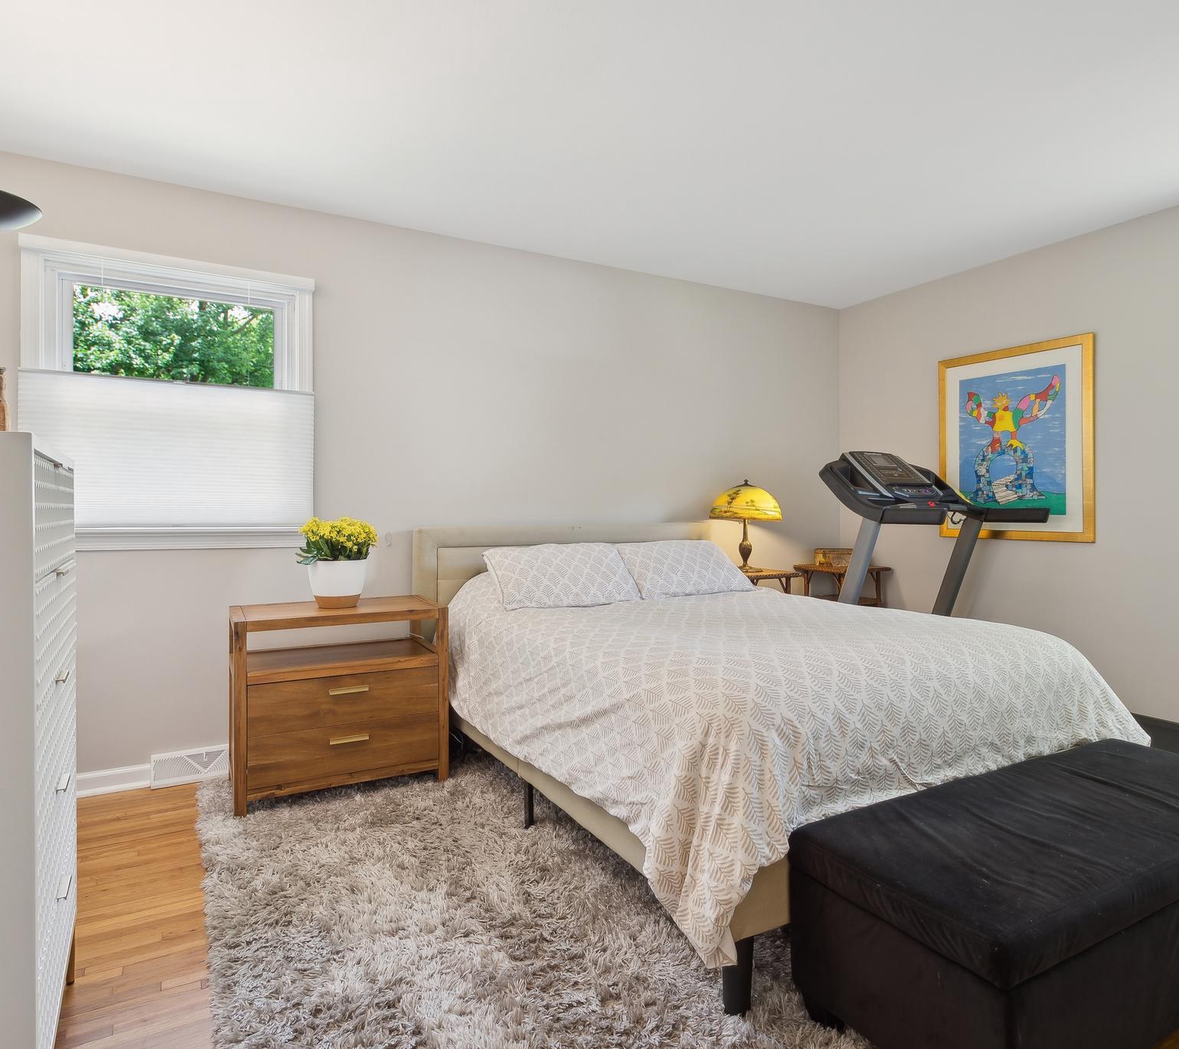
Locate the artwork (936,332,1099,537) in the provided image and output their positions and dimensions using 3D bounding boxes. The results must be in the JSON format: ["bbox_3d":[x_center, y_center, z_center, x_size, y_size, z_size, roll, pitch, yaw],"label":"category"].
[{"bbox_3d":[2.174,-0.418,3.865,0.035,0.991,0.814,-1,1,-30],"label":"artwork"}]

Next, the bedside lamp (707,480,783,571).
[{"bbox_3d":[0.894,0.011,4.232,0.420,0.530,0.420,0,1,0],"label":"bedside lamp"}]

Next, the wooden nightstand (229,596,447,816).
[{"bbox_3d":[-1.014,0.687,3.002,0.770,0.706,0.465,-1,1,-30],"label":"wooden nightstand"}]

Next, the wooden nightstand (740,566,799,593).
[{"bbox_3d":[0.939,0.644,4.239,0.400,0.740,0.390,-1,1,-30],"label":"wooden nightstand"}]

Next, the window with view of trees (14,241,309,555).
[{"bbox_3d":[-1.640,-0.482,2.989,1.035,1.169,0.090,-1,1,-30],"label":"window with view of trees"}]

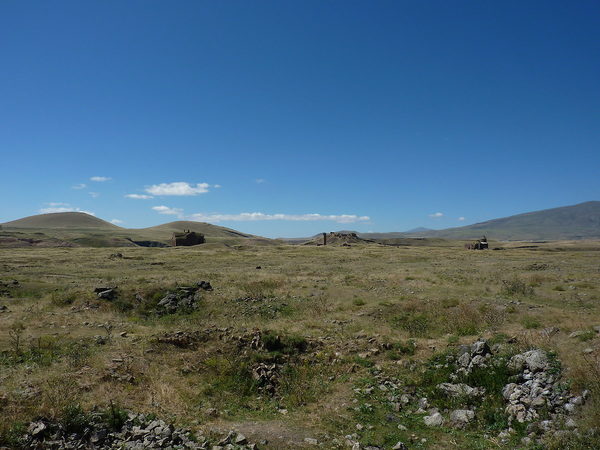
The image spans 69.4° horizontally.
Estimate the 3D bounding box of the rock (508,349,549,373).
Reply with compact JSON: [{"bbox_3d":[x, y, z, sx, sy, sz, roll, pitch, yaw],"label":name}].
[{"bbox_3d":[3.270,1.939,6.200,0.490,0.250,0.360,-1,-2,27],"label":"rock"}]

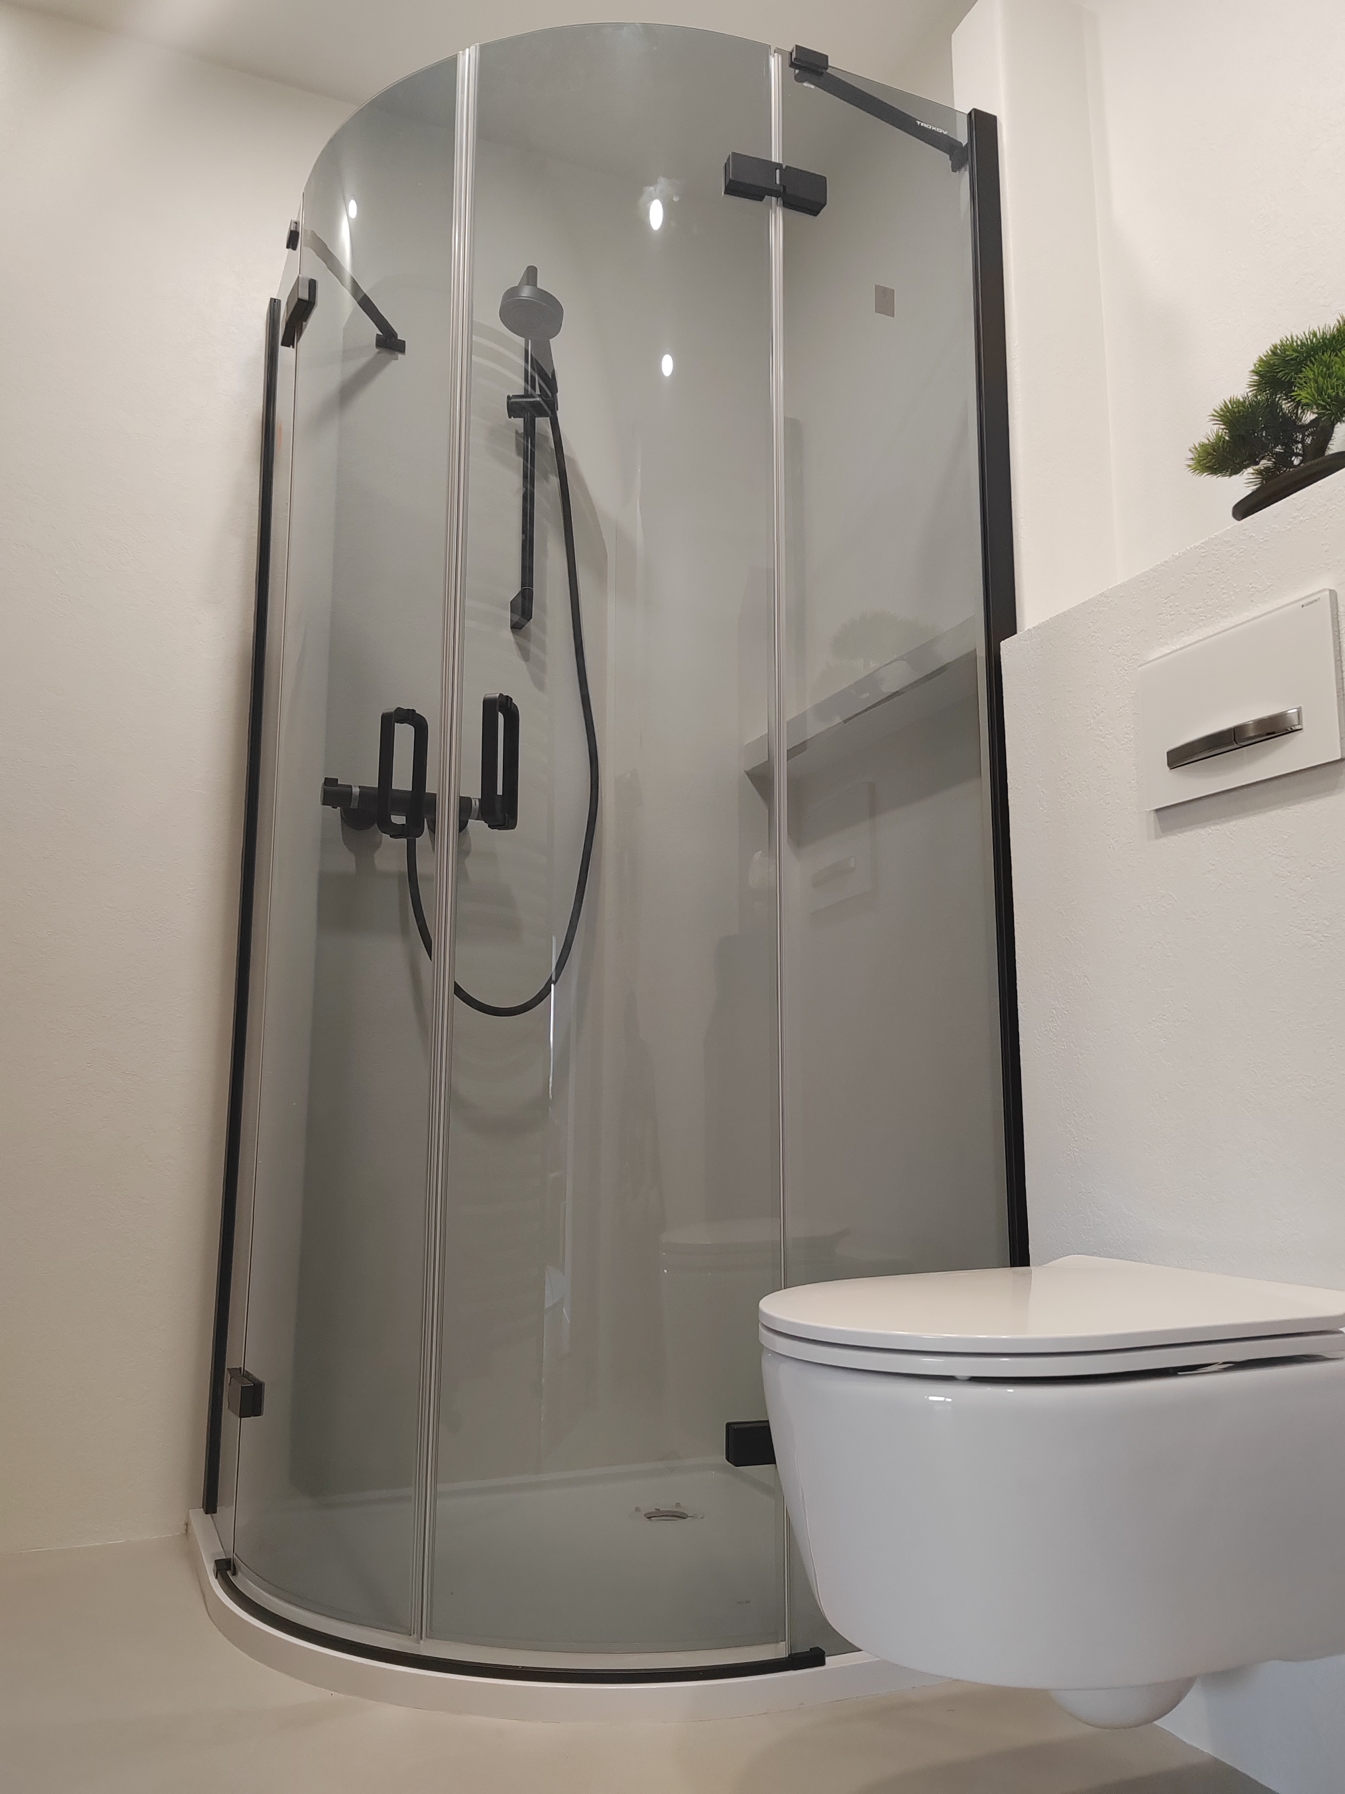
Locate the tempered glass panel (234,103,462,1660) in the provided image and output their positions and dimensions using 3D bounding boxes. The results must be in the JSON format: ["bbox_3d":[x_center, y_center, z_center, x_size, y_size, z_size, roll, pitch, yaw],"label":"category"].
[{"bbox_3d":[-0.426,-0.130,1.790,0.397,1.935,0.044,-9,-13,43],"label":"tempered glass panel"}]

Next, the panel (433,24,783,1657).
[{"bbox_3d":[-0.071,-0.151,1.645,0.397,1.935,0.044,0,-9,1],"label":"panel"}]

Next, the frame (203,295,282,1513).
[{"bbox_3d":[-0.682,-0.052,2.227,0.020,1.950,0.038,4,-10,-22],"label":"frame"}]

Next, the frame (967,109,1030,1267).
[{"bbox_3d":[0.423,-0.120,1.777,0.038,1.950,0.020,4,-10,-22],"label":"frame"}]

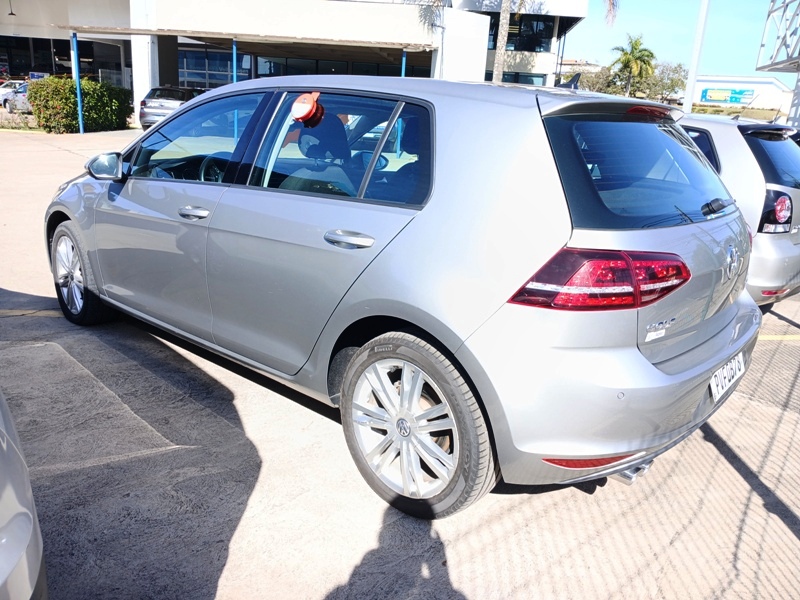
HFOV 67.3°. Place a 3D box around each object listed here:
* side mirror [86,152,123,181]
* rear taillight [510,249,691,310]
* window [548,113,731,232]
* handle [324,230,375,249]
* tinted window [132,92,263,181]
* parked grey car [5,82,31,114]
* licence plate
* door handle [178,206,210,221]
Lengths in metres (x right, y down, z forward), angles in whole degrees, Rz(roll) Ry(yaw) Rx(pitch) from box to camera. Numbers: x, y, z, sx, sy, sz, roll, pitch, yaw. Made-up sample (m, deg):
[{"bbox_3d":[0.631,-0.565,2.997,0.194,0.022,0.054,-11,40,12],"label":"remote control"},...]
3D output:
[{"bbox_3d":[-1.428,-0.648,2.893,0.120,0.140,0.190,16,20,39],"label":"side mirror"},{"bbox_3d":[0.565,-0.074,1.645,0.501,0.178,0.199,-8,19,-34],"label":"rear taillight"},{"bbox_3d":[0.936,-0.452,2.072,1.260,0.410,0.120,-14,-16,-47],"label":"window"},{"bbox_3d":[-0.161,-0.191,1.916,0.215,0.044,0.048,10,16,41],"label":"handle"},{"bbox_3d":[-0.964,-0.739,2.745,0.940,0.410,0.060,12,-2,39],"label":"tinted window"},{"bbox_3d":[-16.532,-9.121,27.487,4.100,1.480,1.700,16,20,39],"label":"parked grey car"},{"bbox_3d":[1.131,0.229,2.053,0.015,0.130,0.400,-2,8,43],"label":"licence plate"},{"bbox_3d":[-0.855,-0.360,2.501,0.215,0.044,0.048,10,16,41],"label":"door handle"}]

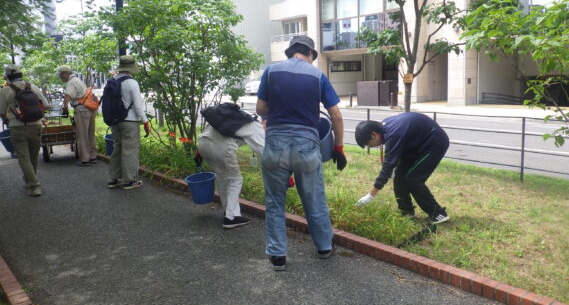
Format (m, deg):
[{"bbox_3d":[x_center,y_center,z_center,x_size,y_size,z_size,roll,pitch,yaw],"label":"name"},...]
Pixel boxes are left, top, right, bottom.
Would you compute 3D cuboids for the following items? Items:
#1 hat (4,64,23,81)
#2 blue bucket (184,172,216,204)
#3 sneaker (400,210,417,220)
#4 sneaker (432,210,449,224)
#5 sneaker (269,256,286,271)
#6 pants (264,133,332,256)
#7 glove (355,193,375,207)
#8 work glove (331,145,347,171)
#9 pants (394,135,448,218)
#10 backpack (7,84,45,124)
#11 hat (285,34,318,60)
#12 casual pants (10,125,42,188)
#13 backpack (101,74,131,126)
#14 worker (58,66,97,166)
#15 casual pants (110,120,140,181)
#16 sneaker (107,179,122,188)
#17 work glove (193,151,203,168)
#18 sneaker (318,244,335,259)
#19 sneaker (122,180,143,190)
[{"bbox_3d":[-3.446,-1.021,5.838,0.180,0.150,0.260,-10,5,-44],"label":"hat"},{"bbox_3d":[-0.840,0.355,4.600,0.300,0.280,0.300,-1,9,0],"label":"blue bucket"},{"bbox_3d":[1.118,0.566,4.200,0.250,0.100,0.100,-6,10,-30],"label":"sneaker"},{"bbox_3d":[1.357,0.567,4.074,0.270,0.110,0.100,-8,11,-36],"label":"sneaker"},{"bbox_3d":[-0.041,0.780,3.485,0.105,0.110,0.280,-2,9,-4],"label":"sneaker"},{"bbox_3d":[0.105,0.312,3.460,0.480,0.900,0.340,0,9,5],"label":"pants"},{"bbox_3d":[0.713,0.432,4.100,0.210,0.085,0.110,-26,21,-30],"label":"glove"},{"bbox_3d":[0.419,0.049,3.540,0.100,0.195,0.090,0,9,3],"label":"work glove"},{"bbox_3d":[1.222,0.201,4.120,0.470,0.770,0.350,-2,9,-6],"label":"pants"},{"bbox_3d":[-3.206,-0.599,5.742,0.220,0.450,0.310,-1,13,45],"label":"backpack"},{"bbox_3d":[0.127,-0.780,3.435,0.250,0.140,0.280,1,-6,15],"label":"hat"},{"bbox_3d":[-3.301,0.038,5.912,0.310,0.840,0.370,7,12,43],"label":"casual pants"},{"bbox_3d":[-2.187,-0.660,5.904,0.270,0.560,0.330,-3,8,-44],"label":"backpack"},{"bbox_3d":[-3.463,-0.621,7.720,0.520,1.650,0.460,3,9,21],"label":"worker"},{"bbox_3d":[-2.099,0.000,6.040,0.370,0.830,0.290,5,11,35],"label":"casual pants"},{"bbox_3d":[-2.250,0.386,6.268,0.105,0.110,0.280,7,12,40],"label":"sneaker"},{"bbox_3d":[-0.870,0.070,4.620,0.090,0.165,0.095,-7,11,-36],"label":"work glove"},{"bbox_3d":[0.350,0.740,3.687,0.105,0.110,0.280,1,9,16],"label":"sneaker"},{"bbox_3d":[-2.004,0.422,6.070,0.105,0.110,0.275,7,12,42],"label":"sneaker"}]

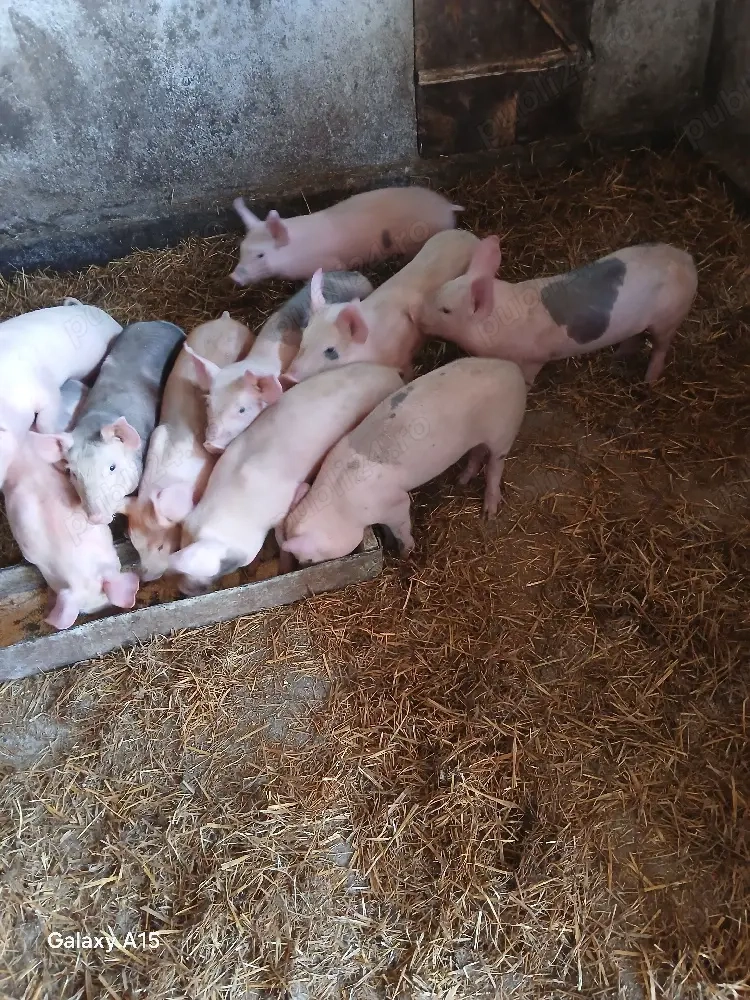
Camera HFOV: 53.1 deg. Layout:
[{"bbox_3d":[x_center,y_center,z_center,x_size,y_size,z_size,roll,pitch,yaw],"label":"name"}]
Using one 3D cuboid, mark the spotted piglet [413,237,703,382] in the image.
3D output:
[{"bbox_3d":[0.525,-0.547,2.272,0.776,0.410,0.220,-4,40,2],"label":"spotted piglet"}]

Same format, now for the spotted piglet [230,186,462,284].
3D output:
[{"bbox_3d":[-0.099,-0.874,2.722,0.805,0.420,0.220,-10,40,-5],"label":"spotted piglet"}]

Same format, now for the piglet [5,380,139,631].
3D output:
[{"bbox_3d":[-0.712,-0.035,1.827,0.230,0.400,0.617,-13,41,-9],"label":"piglet"}]

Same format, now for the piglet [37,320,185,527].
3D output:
[{"bbox_3d":[-0.594,-0.160,1.951,0.220,0.410,0.721,-4,40,2],"label":"piglet"}]

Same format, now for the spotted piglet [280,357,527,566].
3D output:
[{"bbox_3d":[0.074,-0.088,1.787,0.635,0.410,0.220,-23,43,-19],"label":"spotted piglet"}]

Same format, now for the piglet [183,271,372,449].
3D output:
[{"bbox_3d":[-0.229,-0.328,2.097,0.220,0.420,0.765,14,44,22],"label":"piglet"}]

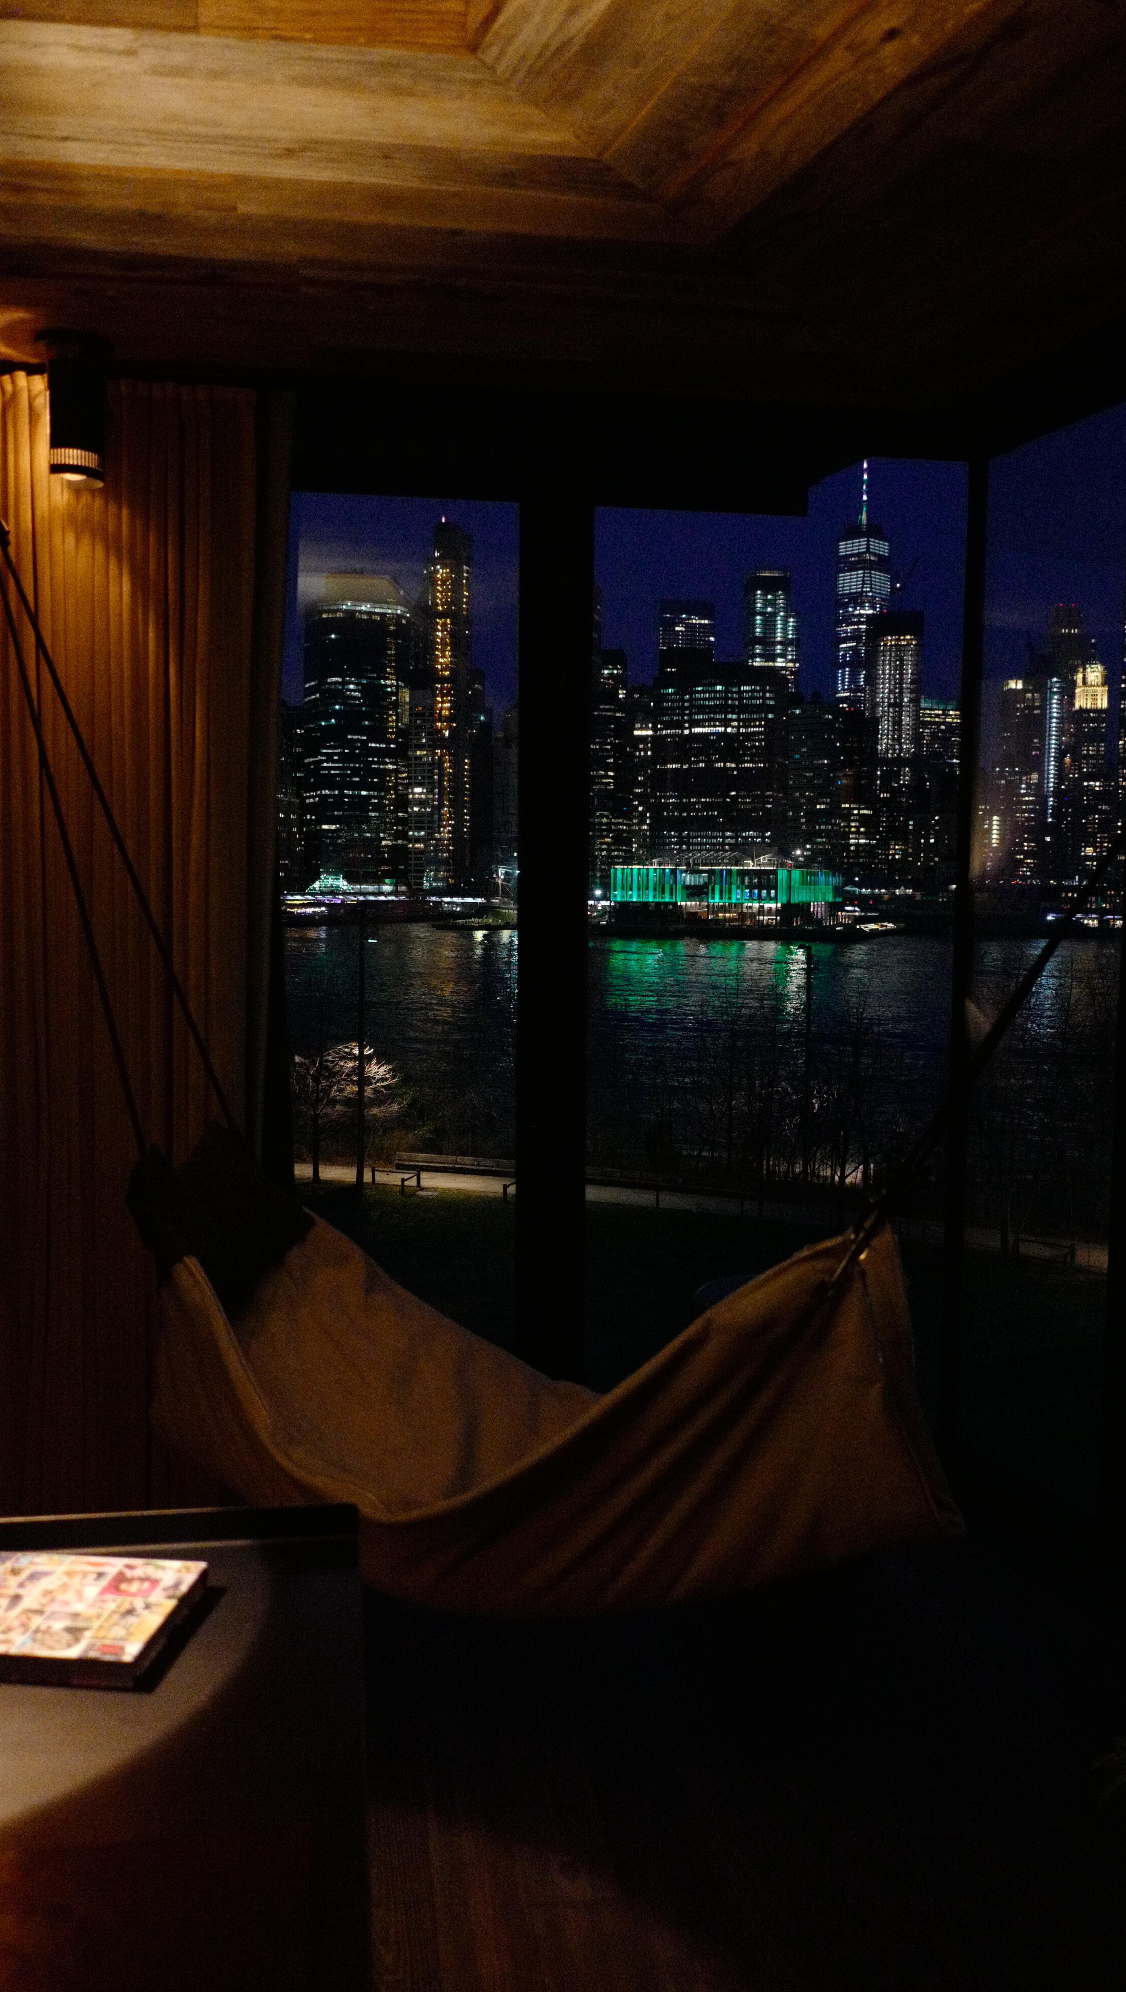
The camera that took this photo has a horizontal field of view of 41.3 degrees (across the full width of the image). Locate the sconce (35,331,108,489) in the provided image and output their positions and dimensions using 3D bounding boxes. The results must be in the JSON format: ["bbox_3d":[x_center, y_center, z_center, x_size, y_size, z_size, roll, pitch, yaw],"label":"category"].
[{"bbox_3d":[-1.056,-1.257,3.232,0.155,0.295,0.155,0,4,-7],"label":"sconce"}]

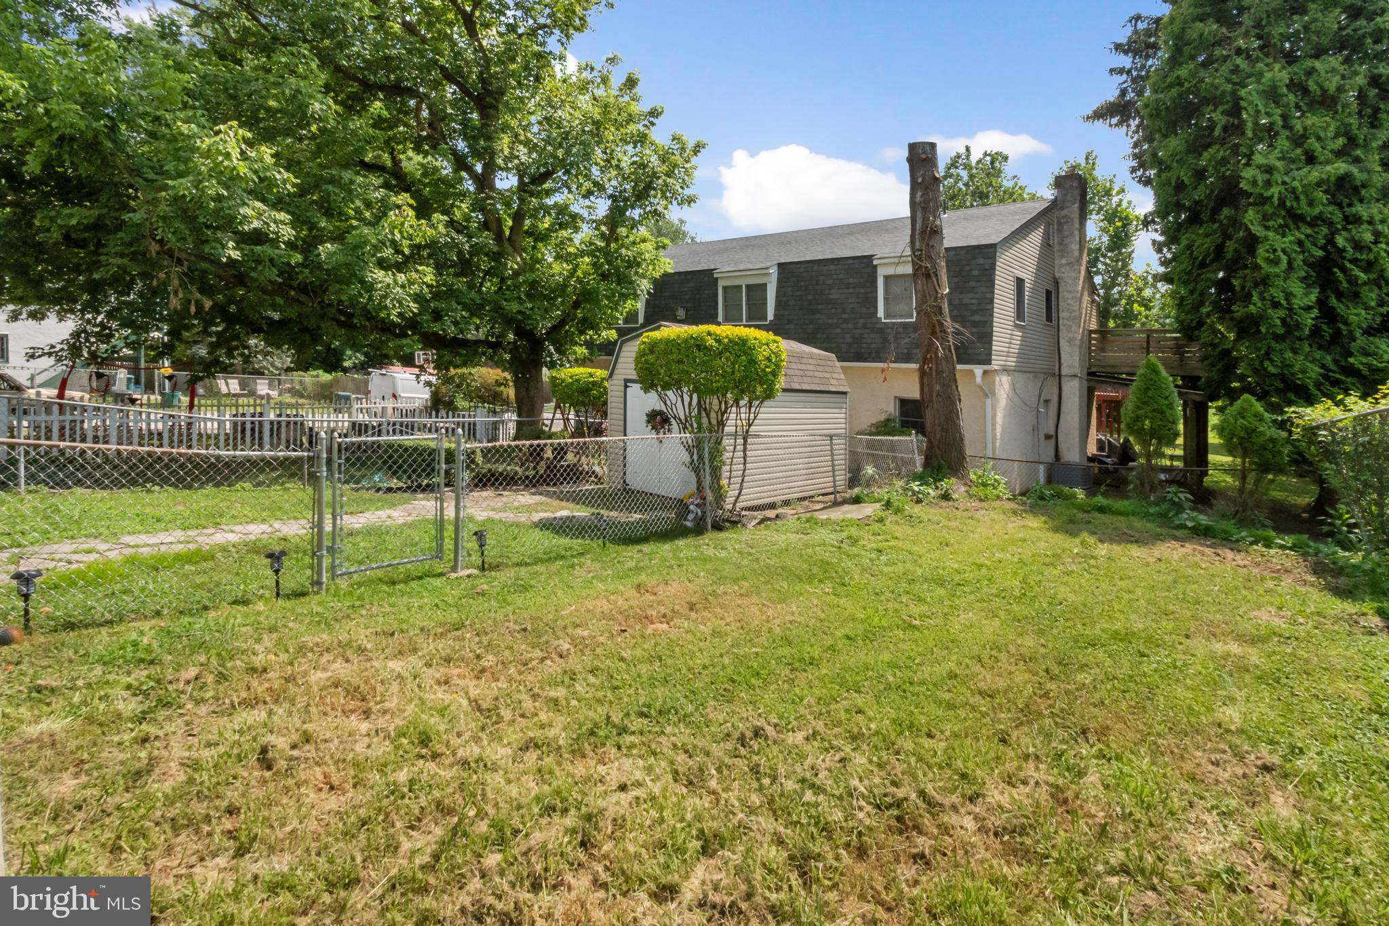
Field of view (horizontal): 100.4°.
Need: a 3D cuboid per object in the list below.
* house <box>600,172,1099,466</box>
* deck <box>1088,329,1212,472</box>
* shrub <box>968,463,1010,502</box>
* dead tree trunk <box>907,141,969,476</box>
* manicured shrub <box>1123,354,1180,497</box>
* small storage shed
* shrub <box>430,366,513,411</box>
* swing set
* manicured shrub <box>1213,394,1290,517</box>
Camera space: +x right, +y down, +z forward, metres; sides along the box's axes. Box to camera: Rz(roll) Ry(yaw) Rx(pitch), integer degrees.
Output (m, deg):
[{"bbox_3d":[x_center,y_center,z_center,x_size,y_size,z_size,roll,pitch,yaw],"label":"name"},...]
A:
[{"bbox_3d":[4.700,-3.750,20.200,13.800,8.300,9.300,5,7,44],"label":"house"},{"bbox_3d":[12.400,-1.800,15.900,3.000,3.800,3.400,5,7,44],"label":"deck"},{"bbox_3d":[5.460,0.340,10.700,0.730,0.700,0.680,3,5,27],"label":"shrub"},{"bbox_3d":[4.800,-2.800,11.300,1.000,6.500,0.850,3,5,23],"label":"dead tree trunk"},{"bbox_3d":[7.880,-0.620,10.000,0.850,2.400,0.850,4,6,38],"label":"manicured shrub"},{"bbox_3d":[0.820,-0.930,11.100,2.650,2.950,3.750,5,7,44],"label":"small storage shed"},{"bbox_3d":[-7.500,-2.400,19.500,2.600,1.900,2.300,-1,5,-21],"label":"shrub"},{"bbox_3d":[-13.300,-1.500,13.600,2.500,1.850,1.600,-3,6,-37],"label":"swing set"},{"bbox_3d":[8.250,-0.100,8.600,0.820,1.800,0.820,5,7,44],"label":"manicured shrub"}]

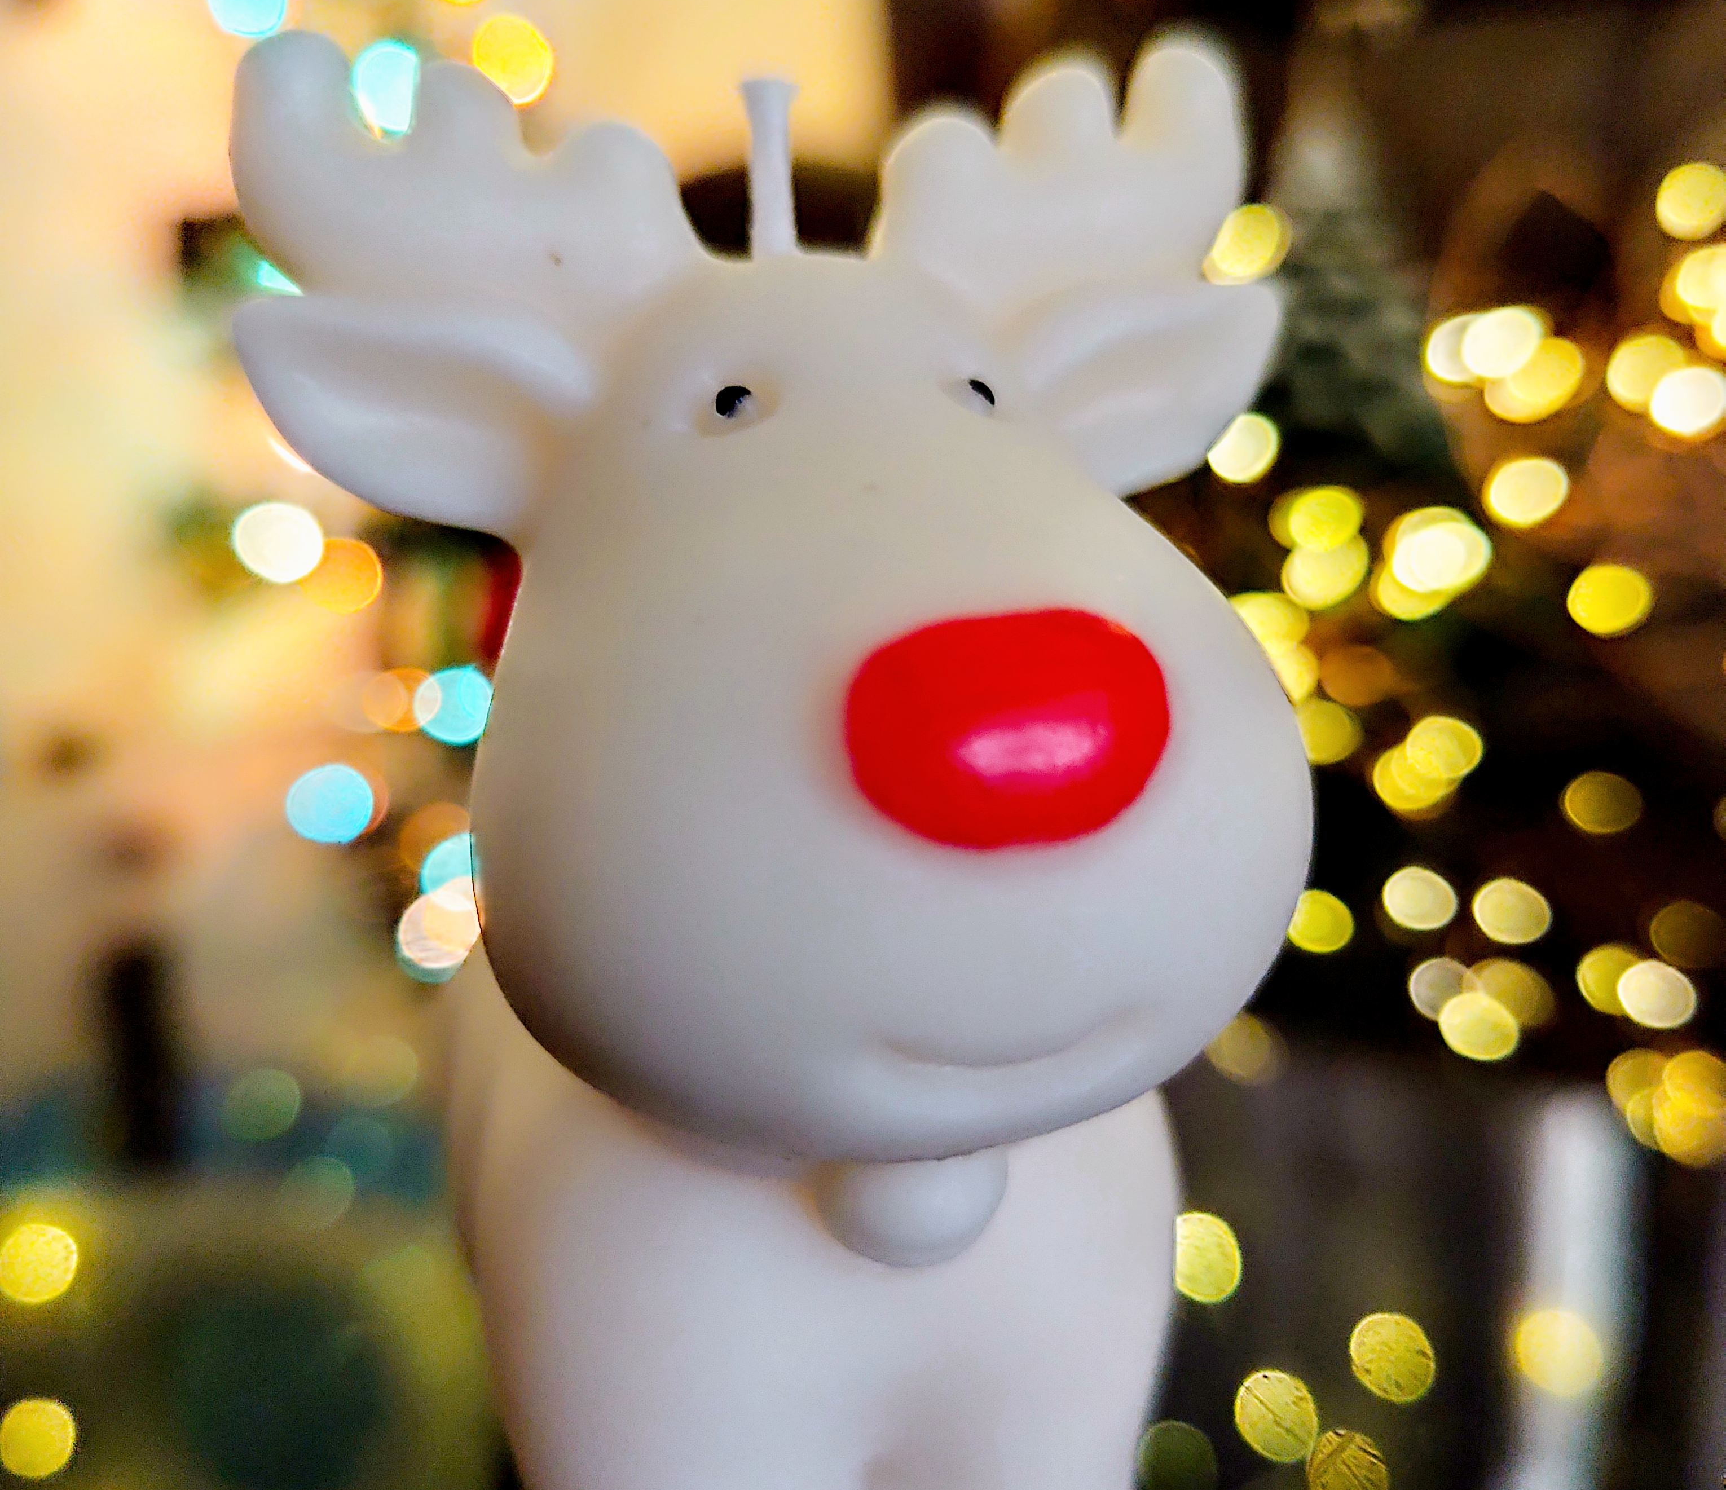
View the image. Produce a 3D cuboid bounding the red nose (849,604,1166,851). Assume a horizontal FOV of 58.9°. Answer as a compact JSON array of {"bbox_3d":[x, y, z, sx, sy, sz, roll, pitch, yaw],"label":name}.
[{"bbox_3d":[0.007,-0.001,0.076,0.018,0.012,0.009,-2,-3,-24],"label":"red nose"}]

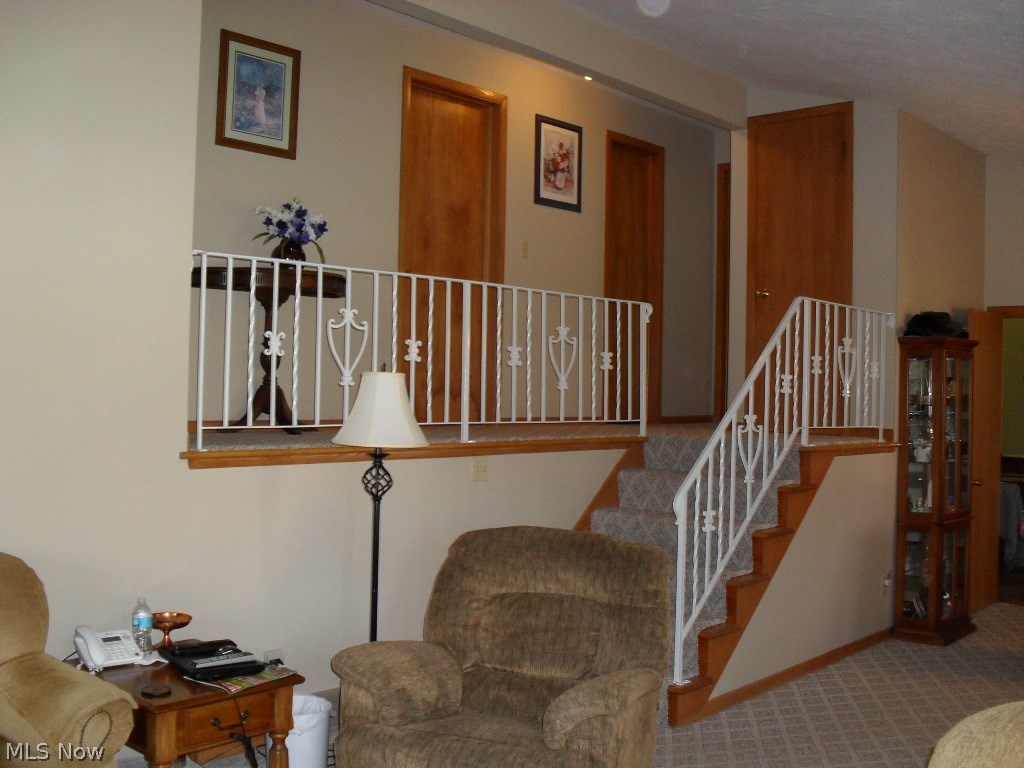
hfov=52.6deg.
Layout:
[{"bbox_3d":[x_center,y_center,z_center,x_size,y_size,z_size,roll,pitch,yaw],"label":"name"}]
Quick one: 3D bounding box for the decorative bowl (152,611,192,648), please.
[{"bbox_3d":[-1.211,0.875,3.640,0.175,0.115,0.175,1,0,0],"label":"decorative bowl"}]

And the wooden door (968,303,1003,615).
[{"bbox_3d":[3.169,0.506,6.945,0.040,2.010,0.610,1,0,43],"label":"wooden door"}]

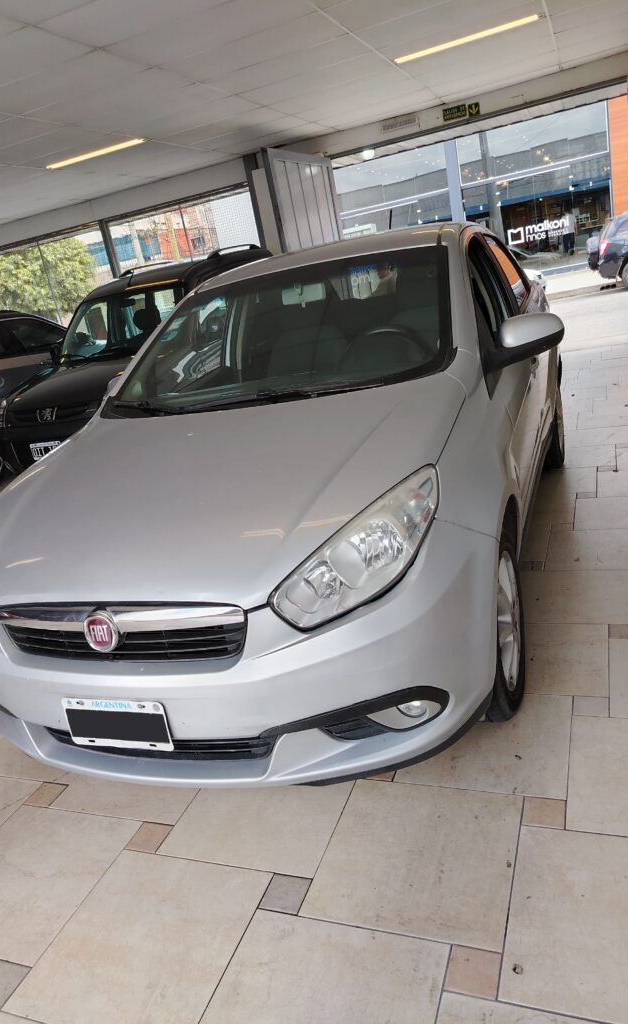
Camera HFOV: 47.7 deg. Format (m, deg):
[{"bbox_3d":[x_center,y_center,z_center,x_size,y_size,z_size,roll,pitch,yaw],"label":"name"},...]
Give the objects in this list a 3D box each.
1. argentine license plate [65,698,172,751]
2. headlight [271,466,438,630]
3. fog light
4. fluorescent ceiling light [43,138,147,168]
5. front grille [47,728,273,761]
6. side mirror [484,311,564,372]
[{"bbox_3d":[-0.469,0.509,1.702,0.296,0.130,0.012,-4,15,24],"label":"argentine license plate"},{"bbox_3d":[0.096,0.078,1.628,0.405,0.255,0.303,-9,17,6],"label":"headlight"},{"bbox_3d":[0.230,0.454,1.631,0.075,0.065,0.050,-6,18,16],"label":"fog light"},{"bbox_3d":[-2.170,-3.534,7.014,1.160,0.045,0.050,-6,18,17],"label":"fluorescent ceiling light"},{"bbox_3d":[-0.427,0.570,1.781,0.700,0.065,0.075,-4,19,24],"label":"front grille"},{"bbox_3d":[0.734,-0.597,2.467,0.250,0.175,0.150,-4,19,24],"label":"side mirror"}]

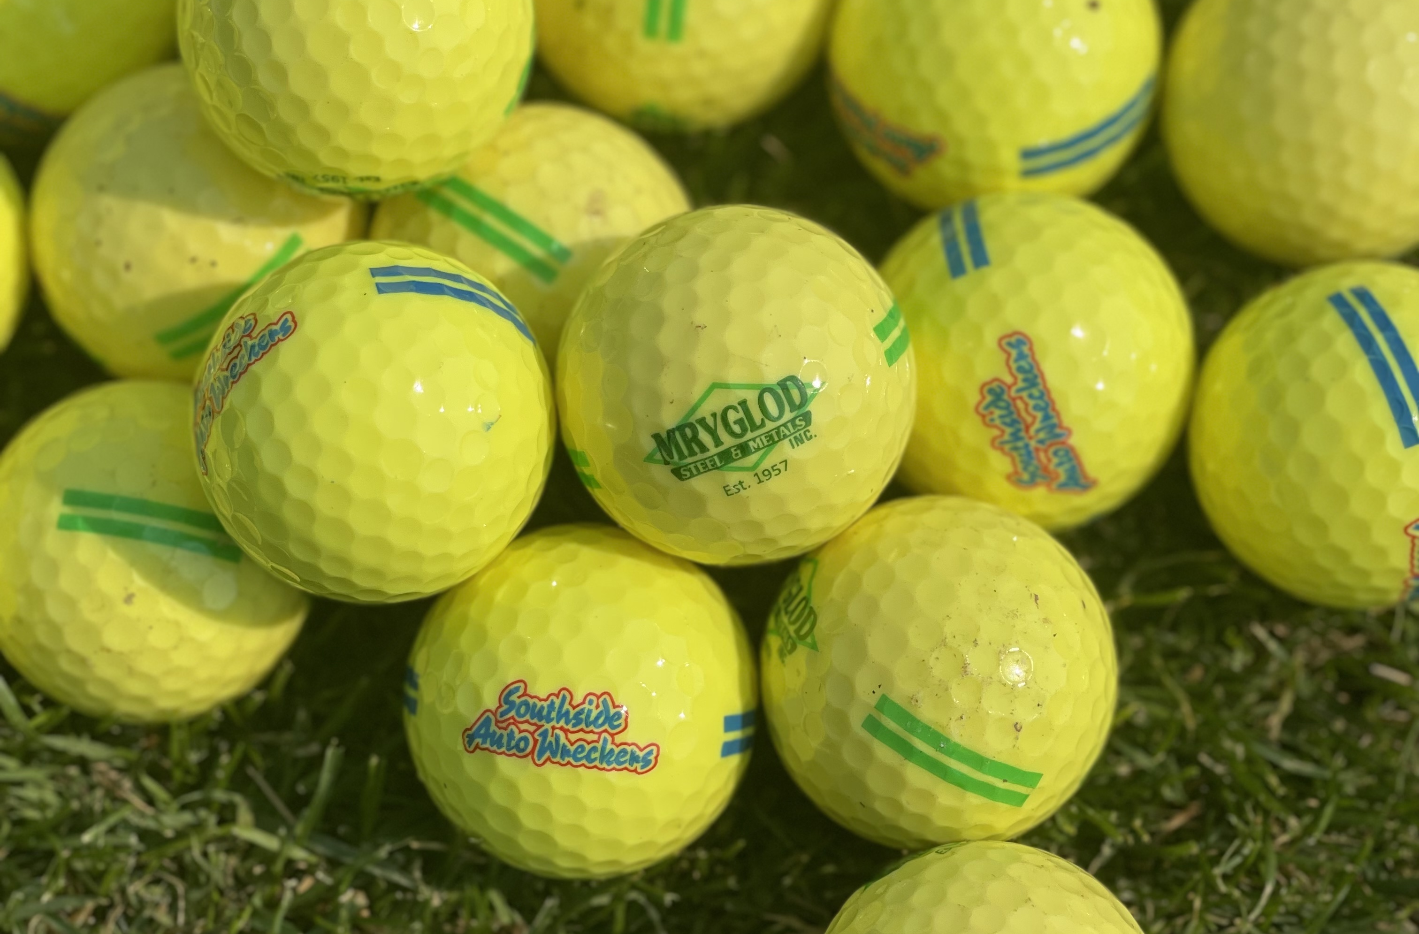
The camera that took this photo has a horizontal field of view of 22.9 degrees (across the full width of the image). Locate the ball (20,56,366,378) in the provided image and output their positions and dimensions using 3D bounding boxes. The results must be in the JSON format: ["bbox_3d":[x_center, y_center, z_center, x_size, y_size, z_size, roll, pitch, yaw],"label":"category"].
[{"bbox_3d":[-0.065,-0.030,0.446,0.043,0.043,0.043,0,70,3],"label":"ball"}]

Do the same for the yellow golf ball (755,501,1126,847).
[{"bbox_3d":[0.028,0.025,0.422,0.043,0.043,0.043,0,70,3],"label":"yellow golf ball"}]

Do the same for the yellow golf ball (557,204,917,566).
[{"bbox_3d":[0.003,-0.010,0.414,0.043,0.043,0.043,0,70,3],"label":"yellow golf ball"}]

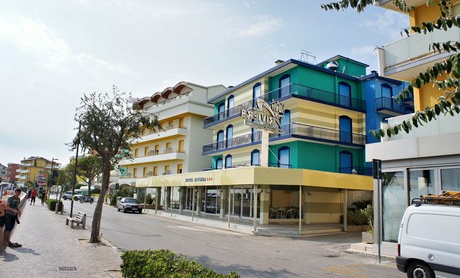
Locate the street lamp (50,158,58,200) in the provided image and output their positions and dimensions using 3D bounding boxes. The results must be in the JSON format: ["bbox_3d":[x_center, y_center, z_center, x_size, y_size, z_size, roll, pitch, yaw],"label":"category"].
[{"bbox_3d":[-31.994,7.379,62.677,1.100,7.300,0.250,7,-11,-29],"label":"street lamp"}]

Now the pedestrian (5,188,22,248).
[{"bbox_3d":[-6.678,2.440,10.783,0.460,1.720,0.480,3,-9,-4],"label":"pedestrian"}]

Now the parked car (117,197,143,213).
[{"bbox_3d":[-9.631,6.282,32.910,1.680,1.420,4.300,6,-10,-24],"label":"parked car"}]

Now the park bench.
[{"bbox_3d":[-7.487,3.935,16.908,0.660,0.730,1.700,7,-11,-29],"label":"park bench"}]

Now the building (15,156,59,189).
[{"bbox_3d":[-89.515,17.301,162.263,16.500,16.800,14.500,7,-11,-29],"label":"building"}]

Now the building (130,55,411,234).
[{"bbox_3d":[3.537,0.470,33.128,17.600,13.800,25.400,7,-11,-29],"label":"building"}]

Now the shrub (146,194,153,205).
[{"bbox_3d":[-8.855,6.705,38.200,0.850,1.200,0.850,7,-11,-29],"label":"shrub"}]

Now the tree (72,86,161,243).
[{"bbox_3d":[-4.208,0.849,12.385,2.950,5.500,2.950,7,-11,-29],"label":"tree"}]

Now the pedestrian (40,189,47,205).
[{"bbox_3d":[-21.524,6.790,39.973,0.500,1.720,0.400,7,-11,-29],"label":"pedestrian"}]

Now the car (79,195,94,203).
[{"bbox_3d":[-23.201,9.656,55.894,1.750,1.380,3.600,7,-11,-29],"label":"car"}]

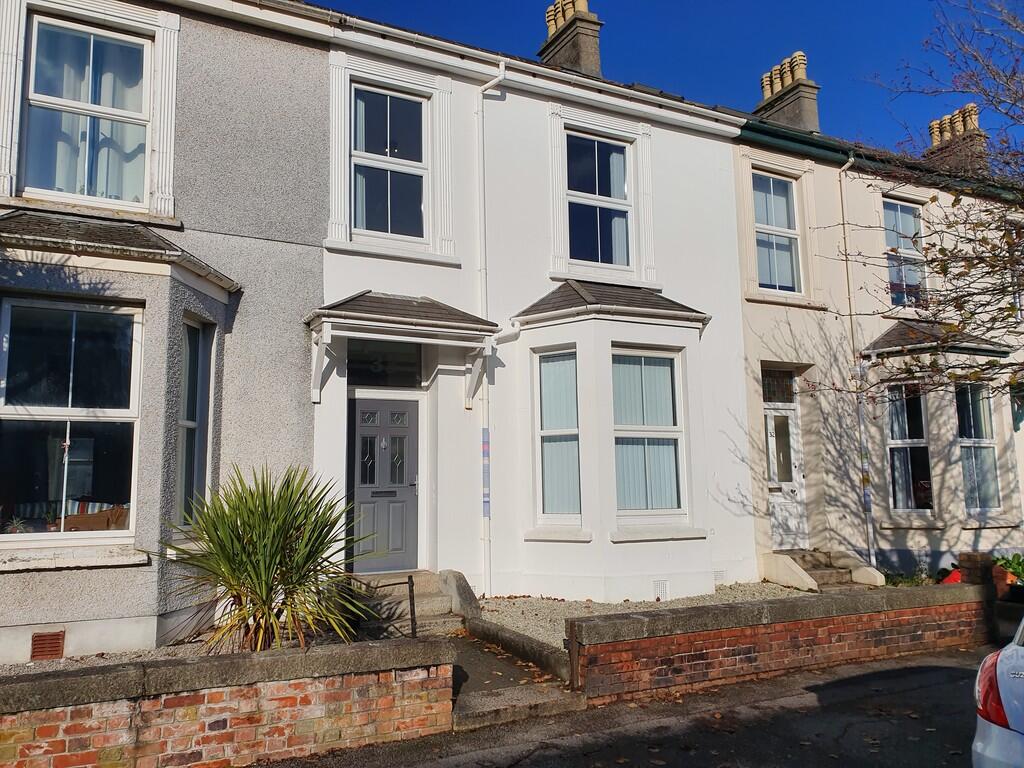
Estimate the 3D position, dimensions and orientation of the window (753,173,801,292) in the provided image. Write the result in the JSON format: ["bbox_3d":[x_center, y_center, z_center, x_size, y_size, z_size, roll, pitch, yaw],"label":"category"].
[{"bbox_3d":[4.062,-2.308,11.860,1.010,1.880,0.110,3,-8,-27],"label":"window"}]

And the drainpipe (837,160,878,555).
[{"bbox_3d":[5.516,-0.439,12.120,0.132,6.588,0.334,3,-8,-27],"label":"drainpipe"}]

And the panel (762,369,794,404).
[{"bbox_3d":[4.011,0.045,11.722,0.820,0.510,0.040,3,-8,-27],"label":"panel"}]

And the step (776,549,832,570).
[{"bbox_3d":[4.132,2.565,11.186,1.000,0.210,0.420,3,-8,-27],"label":"step"}]

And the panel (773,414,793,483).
[{"bbox_3d":[4.089,0.988,11.631,0.310,1.000,0.040,3,-8,-27],"label":"panel"}]

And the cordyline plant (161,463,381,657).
[{"bbox_3d":[-1.865,1.388,6.040,1.567,1.489,1.534,3,-8,-27],"label":"cordyline plant"}]

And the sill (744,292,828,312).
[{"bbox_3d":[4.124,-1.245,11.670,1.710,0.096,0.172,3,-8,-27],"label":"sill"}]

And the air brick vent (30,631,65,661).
[{"bbox_3d":[-3.739,2.116,6.203,0.222,0.210,0.050,3,-8,-27],"label":"air brick vent"}]

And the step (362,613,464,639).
[{"bbox_3d":[-1.055,2.491,7.892,1.103,0.121,0.374,3,-8,-27],"label":"step"}]

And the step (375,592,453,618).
[{"bbox_3d":[-1.218,2.389,8.235,1.093,0.177,0.354,3,-8,-27],"label":"step"}]

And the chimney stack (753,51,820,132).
[{"bbox_3d":[6.665,-6.809,18.705,0.700,2.050,1.560,3,-8,-27],"label":"chimney stack"}]

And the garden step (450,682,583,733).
[{"bbox_3d":[-0.017,2.300,5.529,1.052,0.106,0.415,3,-8,-27],"label":"garden step"}]

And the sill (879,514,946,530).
[{"bbox_3d":[6.124,2.129,11.767,0.900,0.170,0.220,-4,-8,24],"label":"sill"}]

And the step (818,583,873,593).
[{"bbox_3d":[4.505,2.886,10.698,1.113,0.132,0.385,3,-8,-27],"label":"step"}]

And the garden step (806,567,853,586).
[{"bbox_3d":[4.338,2.780,11.039,1.113,0.182,0.344,3,-8,-27],"label":"garden step"}]

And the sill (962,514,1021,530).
[{"bbox_3d":[7.245,2.125,11.770,1.376,0.147,0.202,3,-8,-27],"label":"sill"}]

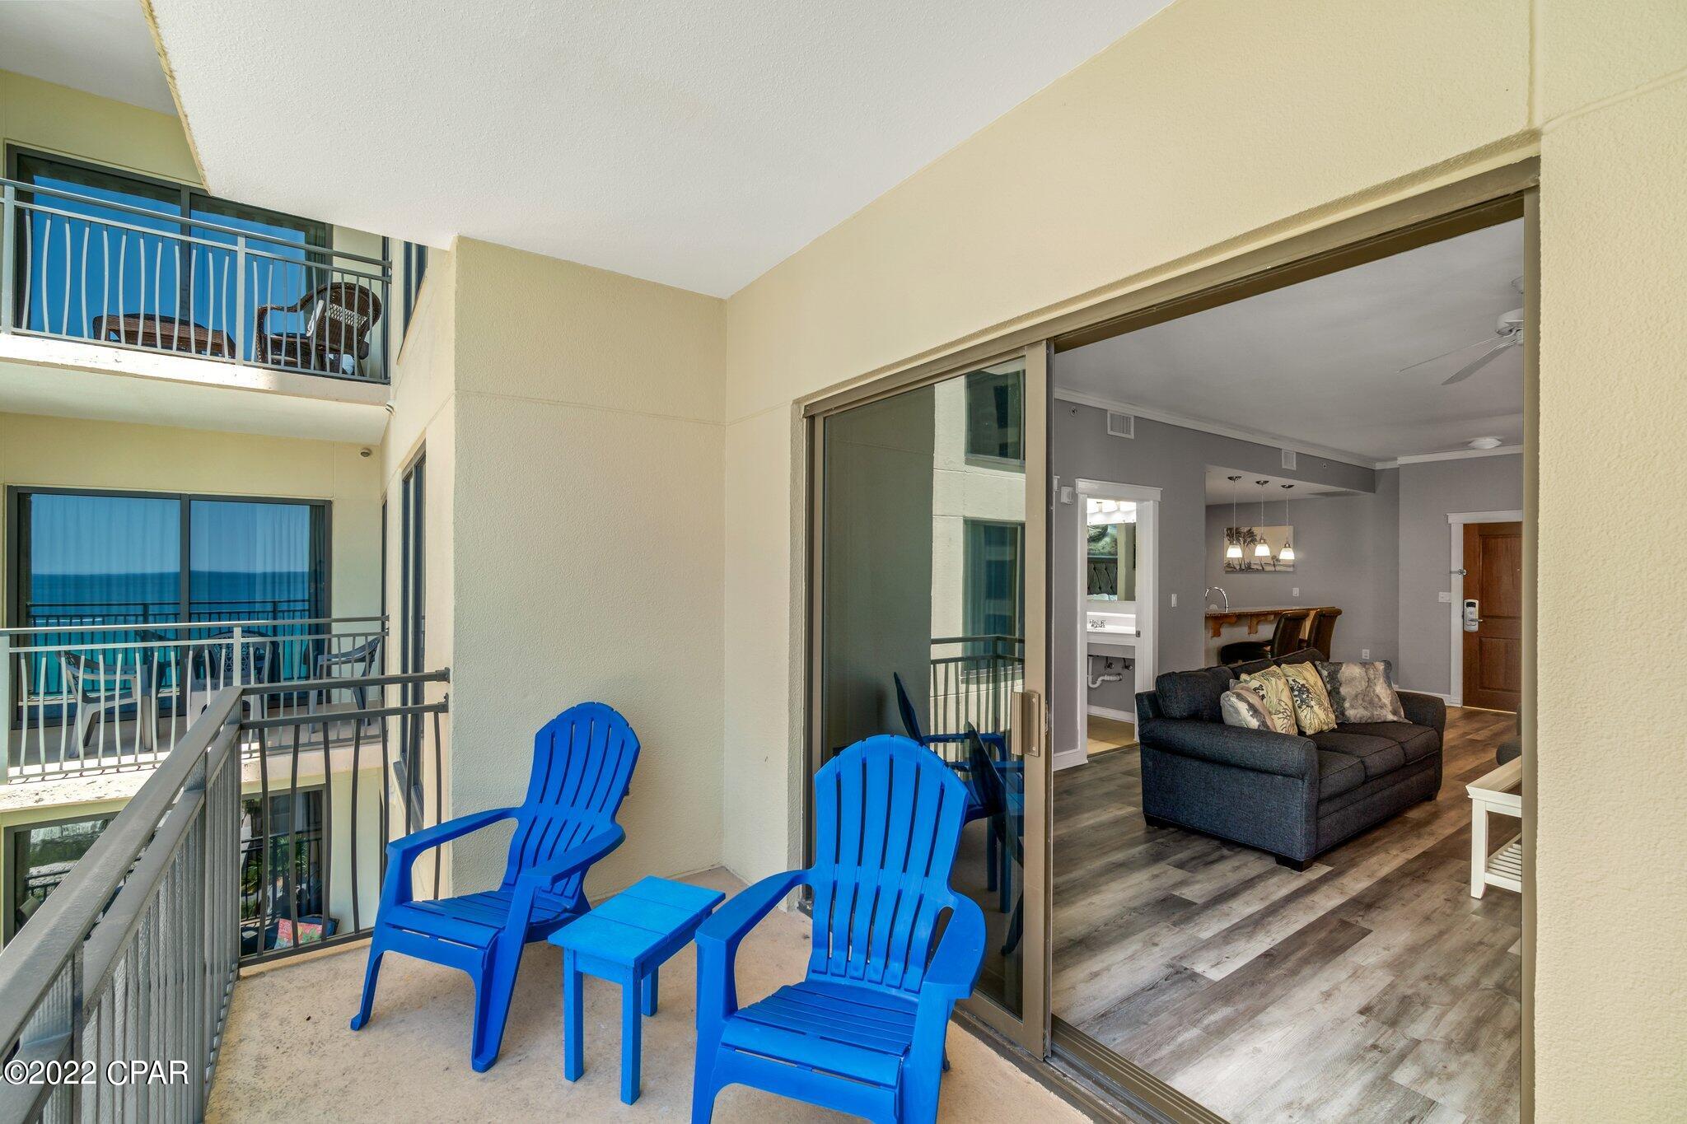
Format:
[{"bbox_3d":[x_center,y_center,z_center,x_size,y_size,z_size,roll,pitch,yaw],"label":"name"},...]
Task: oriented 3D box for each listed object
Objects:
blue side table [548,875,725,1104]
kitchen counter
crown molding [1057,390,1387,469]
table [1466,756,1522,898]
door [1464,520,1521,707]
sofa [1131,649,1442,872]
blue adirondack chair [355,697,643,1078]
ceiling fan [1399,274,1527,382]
[{"bbox_3d":[-0.639,1.334,2.229,0.317,0.434,0.452,0,0,24],"label":"blue side table"},{"bbox_3d":[4.379,0.644,7.542,2.850,0.280,0.430,0,0,-36],"label":"kitchen counter"},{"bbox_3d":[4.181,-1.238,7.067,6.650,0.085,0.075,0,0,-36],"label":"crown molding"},{"bbox_3d":[3.550,1.307,3.372,1.200,0.495,0.600,0,0,-36],"label":"table"},{"bbox_3d":[7.073,0.571,7.366,0.050,2.030,0.910,0,0,-36],"label":"door"},{"bbox_3d":[2.893,1.106,4.446,2.140,0.900,0.950,0,0,-36],"label":"sofa"},{"bbox_3d":[-1.214,1.075,2.623,0.755,0.950,0.890,0,0,19],"label":"blue adirondack chair"},{"bbox_3d":[3.176,-1.093,3.238,1.100,0.380,1.100,0,0,-36],"label":"ceiling fan"}]

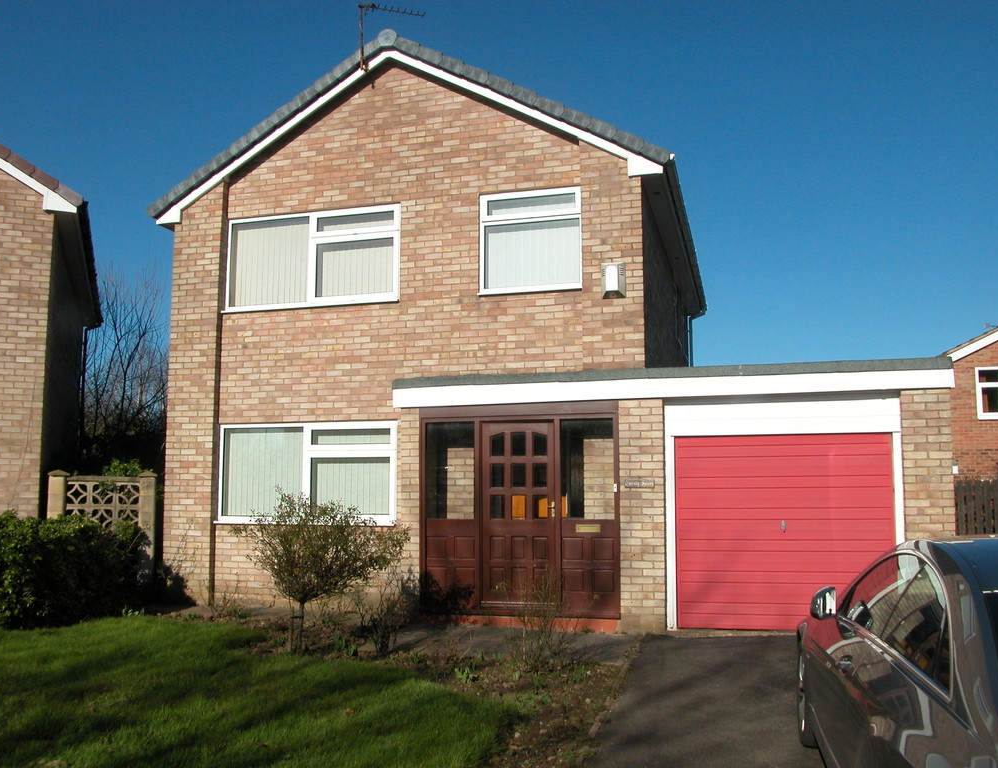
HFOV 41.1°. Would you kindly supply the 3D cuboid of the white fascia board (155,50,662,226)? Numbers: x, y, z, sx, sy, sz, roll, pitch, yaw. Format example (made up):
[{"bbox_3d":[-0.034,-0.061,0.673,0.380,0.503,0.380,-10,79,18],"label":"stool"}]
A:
[{"bbox_3d":[-1.234,-3.007,15.751,6.457,1.890,0.120,-2,-7,20],"label":"white fascia board"}]

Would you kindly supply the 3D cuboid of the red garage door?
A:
[{"bbox_3d":[2.766,1.442,12.980,2.087,1.888,0.060,-2,-7,20],"label":"red garage door"}]

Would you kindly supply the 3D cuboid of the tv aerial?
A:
[{"bbox_3d":[-1.295,-4.138,16.059,0.818,0.876,0.300,2,-7,-19],"label":"tv aerial"}]

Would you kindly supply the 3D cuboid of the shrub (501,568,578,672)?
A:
[{"bbox_3d":[0.328,1.921,10.885,0.620,0.820,0.600,0,-6,0],"label":"shrub"}]

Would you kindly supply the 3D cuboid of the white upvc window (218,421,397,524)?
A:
[{"bbox_3d":[-2.274,1.069,15.816,2.361,1.194,0.100,-2,-7,20],"label":"white upvc window"}]

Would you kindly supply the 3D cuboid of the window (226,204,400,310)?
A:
[{"bbox_3d":[-2.246,-1.491,16.093,2.325,1.165,0.100,-2,-7,20],"label":"window"}]

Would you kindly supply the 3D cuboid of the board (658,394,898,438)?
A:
[{"bbox_3d":[2.755,0.343,13.044,2.280,0.310,0.060,-2,-7,20],"label":"board"}]

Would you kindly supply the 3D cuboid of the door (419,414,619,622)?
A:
[{"bbox_3d":[0.211,1.319,13.858,2.176,2.191,0.120,-2,-7,20],"label":"door"}]

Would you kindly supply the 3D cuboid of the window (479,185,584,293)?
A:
[{"bbox_3d":[0.369,-1.610,15.168,1.215,1.167,0.100,-2,-7,20],"label":"window"}]

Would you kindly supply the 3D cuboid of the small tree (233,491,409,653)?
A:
[{"bbox_3d":[-1.655,1.701,12.156,1.620,1.490,1.450,-2,-7,20],"label":"small tree"}]

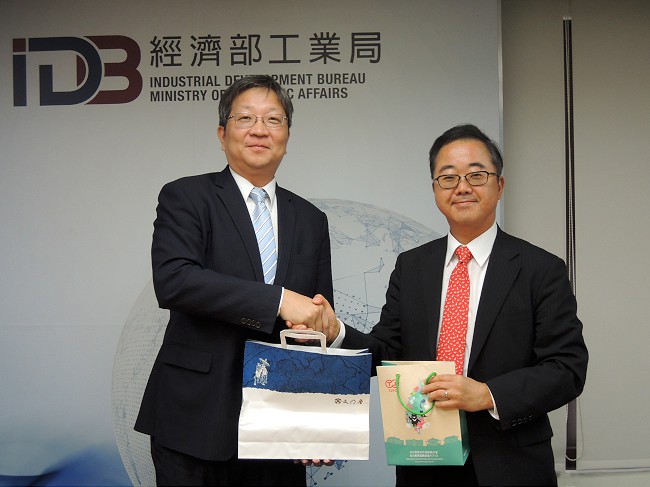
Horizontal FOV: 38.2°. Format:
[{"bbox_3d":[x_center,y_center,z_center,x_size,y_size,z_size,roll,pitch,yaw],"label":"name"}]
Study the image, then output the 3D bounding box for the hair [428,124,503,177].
[{"bbox_3d":[0.344,-0.214,2.295,0.182,0.168,0.209,-6,3,15],"label":"hair"}]

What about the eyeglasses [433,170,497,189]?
[{"bbox_3d":[0.342,-0.149,2.259,0.139,0.042,0.141,-6,2,15],"label":"eyeglasses"}]

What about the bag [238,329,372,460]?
[{"bbox_3d":[-0.045,0.341,2.132,0.289,0.291,0.107,3,0,3],"label":"bag"}]

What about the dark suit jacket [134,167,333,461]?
[{"bbox_3d":[-0.219,0.170,2.275,0.490,0.704,0.377,-1,0,-24],"label":"dark suit jacket"}]

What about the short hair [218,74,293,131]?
[{"bbox_3d":[-0.176,-0.342,2.356,0.182,0.171,0.209,1,-3,-11],"label":"short hair"}]

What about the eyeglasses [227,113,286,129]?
[{"bbox_3d":[-0.174,-0.295,2.326,0.142,0.042,0.141,2,-3,-11],"label":"eyeglasses"}]

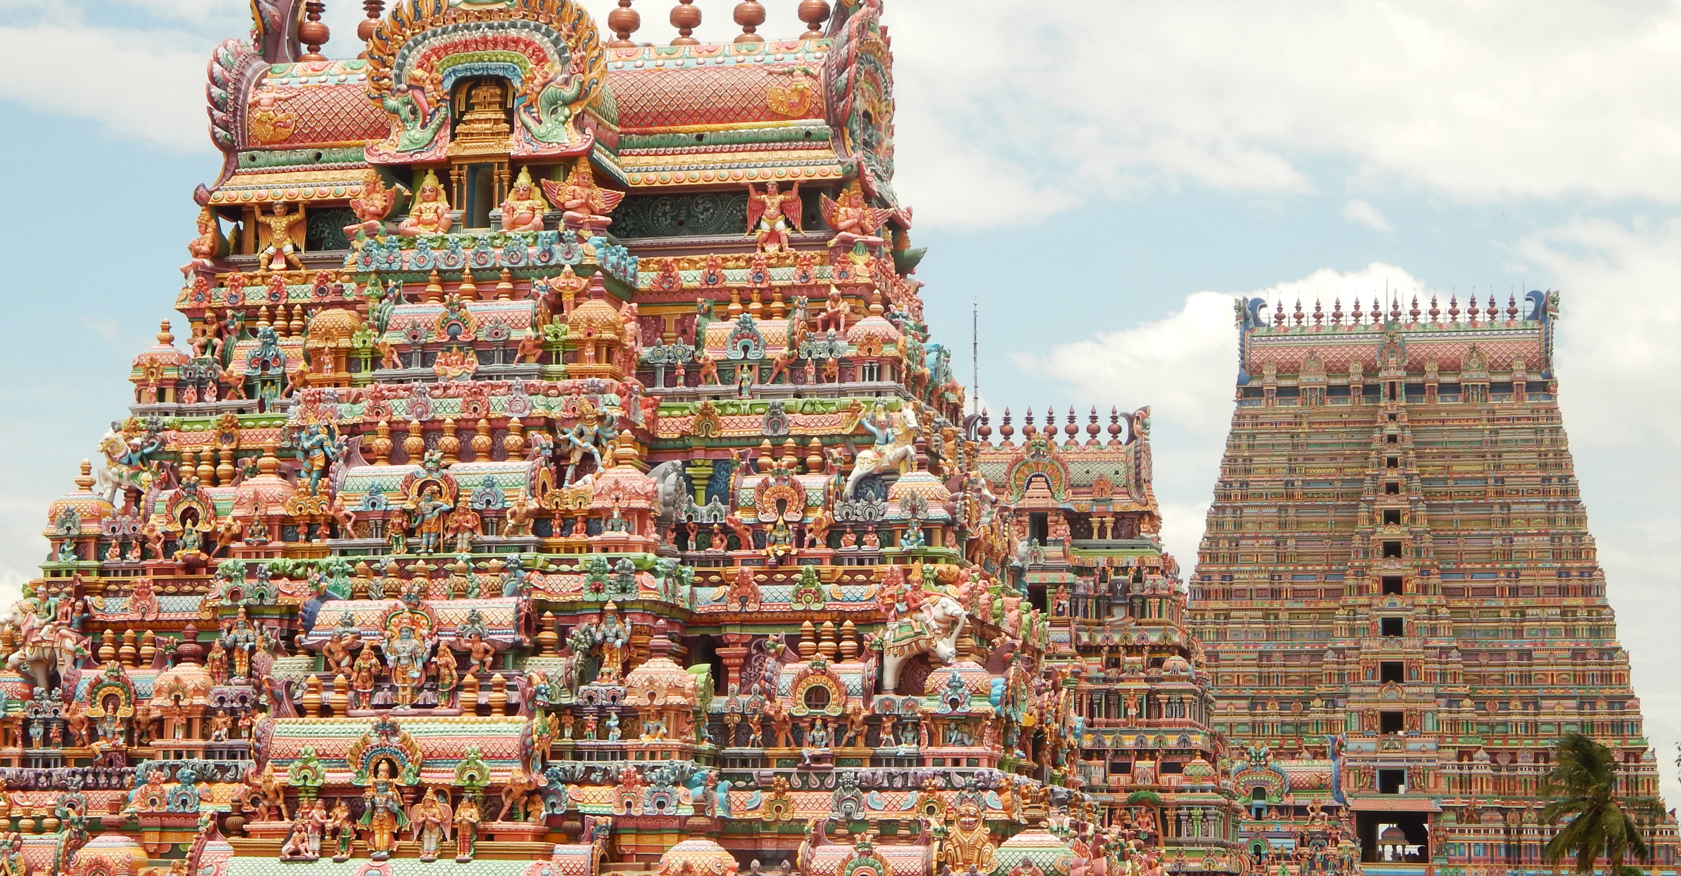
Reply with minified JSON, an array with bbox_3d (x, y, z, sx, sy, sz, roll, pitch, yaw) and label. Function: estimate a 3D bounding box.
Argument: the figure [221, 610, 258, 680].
[{"bbox_3d":[-10.224,3.510,57.024,0.468,1.194,0.360,-1,-9,13],"label":"figure"}]

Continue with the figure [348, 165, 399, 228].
[{"bbox_3d":[-8.354,-4.301,59.959,0.720,1.134,1.104,6,-10,-32],"label":"figure"}]

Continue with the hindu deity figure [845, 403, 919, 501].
[{"bbox_3d":[0.702,0.245,56.875,1.248,1.646,0.576,-6,-11,37],"label":"hindu deity figure"}]

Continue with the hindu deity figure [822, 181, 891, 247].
[{"bbox_3d":[0.297,-4.377,65.334,1.518,1.227,0.800,5,-10,-28],"label":"hindu deity figure"}]

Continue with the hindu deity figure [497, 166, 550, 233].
[{"bbox_3d":[-6.078,-4.617,64.398,1.021,1.231,0.850,-1,-9,13],"label":"hindu deity figure"}]

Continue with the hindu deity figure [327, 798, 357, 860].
[{"bbox_3d":[-8.115,6.382,54.634,0.347,1.028,0.360,-1,-9,13],"label":"hindu deity figure"}]

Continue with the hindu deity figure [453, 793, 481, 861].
[{"bbox_3d":[-6.672,6.942,59.734,0.477,1.217,0.420,-1,-9,11],"label":"hindu deity figure"}]

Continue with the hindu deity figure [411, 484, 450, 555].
[{"bbox_3d":[-6.971,1.385,56.922,0.540,1.181,0.360,-1,-9,13],"label":"hindu deity figure"}]

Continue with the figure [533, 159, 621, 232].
[{"bbox_3d":[-5.049,-4.678,64.473,1.869,1.344,0.850,5,-10,-28],"label":"figure"}]

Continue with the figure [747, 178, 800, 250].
[{"bbox_3d":[-1.196,-3.976,59.845,0.960,1.247,0.480,-1,-9,13],"label":"figure"}]

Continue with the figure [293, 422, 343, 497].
[{"bbox_3d":[-9.180,0.369,58.847,0.768,1.294,0.528,-1,-9,13],"label":"figure"}]

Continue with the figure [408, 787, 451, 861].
[{"bbox_3d":[-7.345,6.899,59.869,0.751,1.338,0.450,-1,-9,11],"label":"figure"}]

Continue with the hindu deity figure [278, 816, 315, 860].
[{"bbox_3d":[-8.860,6.547,54.676,0.443,0.707,0.420,-1,-9,13],"label":"hindu deity figure"}]

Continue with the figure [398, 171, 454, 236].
[{"bbox_3d":[-7.347,-4.163,59.506,0.912,1.148,0.672,-1,-9,13],"label":"figure"}]

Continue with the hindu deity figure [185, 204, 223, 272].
[{"bbox_3d":[-12.060,-3.747,63.571,0.518,1.199,0.627,6,-10,-32],"label":"hindu deity figure"}]

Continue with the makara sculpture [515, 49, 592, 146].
[{"bbox_3d":[-5.130,-6.106,60.066,1.285,1.628,0.400,-1,-9,13],"label":"makara sculpture"}]

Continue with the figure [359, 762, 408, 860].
[{"bbox_3d":[-8.186,6.669,60.014,0.844,1.788,0.550,-1,-9,11],"label":"figure"}]

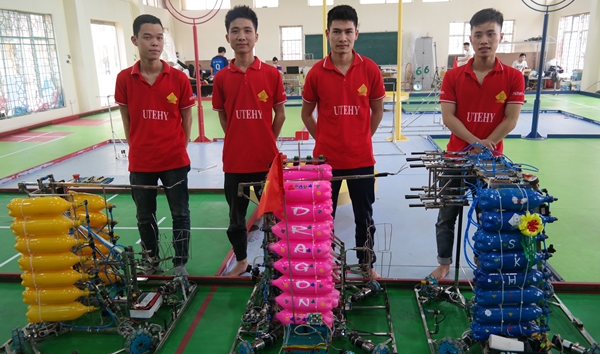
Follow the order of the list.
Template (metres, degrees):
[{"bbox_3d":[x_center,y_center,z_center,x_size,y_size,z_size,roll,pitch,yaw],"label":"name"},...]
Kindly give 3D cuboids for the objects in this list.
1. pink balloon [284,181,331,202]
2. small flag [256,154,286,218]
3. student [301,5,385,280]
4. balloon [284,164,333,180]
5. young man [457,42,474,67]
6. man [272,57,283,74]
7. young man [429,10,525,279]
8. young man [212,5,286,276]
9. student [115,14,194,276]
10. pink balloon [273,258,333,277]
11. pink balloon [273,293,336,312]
[{"bbox_3d":[0.007,0.067,2.067,0.285,0.094,0.094,0,16,6],"label":"pink balloon"},{"bbox_3d":[-0.132,0.034,2.009,0.120,0.280,0.080,2,16,15],"label":"small flag"},{"bbox_3d":[0.269,-0.167,2.824,0.500,1.695,0.320,-1,16,3],"label":"student"},{"bbox_3d":[0.007,-0.025,2.041,0.285,0.094,0.094,0,16,6],"label":"balloon"},{"bbox_3d":[5.018,-3.257,13.490,0.500,1.560,0.500,-11,18,-28],"label":"young man"},{"bbox_3d":[-0.675,-3.232,14.617,0.500,1.270,0.650,-10,18,-26],"label":"man"},{"bbox_3d":[1.086,-0.155,2.758,0.550,1.655,0.360,3,16,16],"label":"young man"},{"bbox_3d":[-0.322,-0.177,2.894,0.470,1.715,0.320,-3,16,-5],"label":"young man"},{"bbox_3d":[-0.962,-0.174,2.978,0.500,1.705,0.320,-4,16,-7],"label":"student"},{"bbox_3d":[0.012,0.439,2.172,0.285,0.094,0.094,0,16,6],"label":"pink balloon"},{"bbox_3d":[0.012,0.623,2.224,0.285,0.094,0.094,0,16,6],"label":"pink balloon"}]

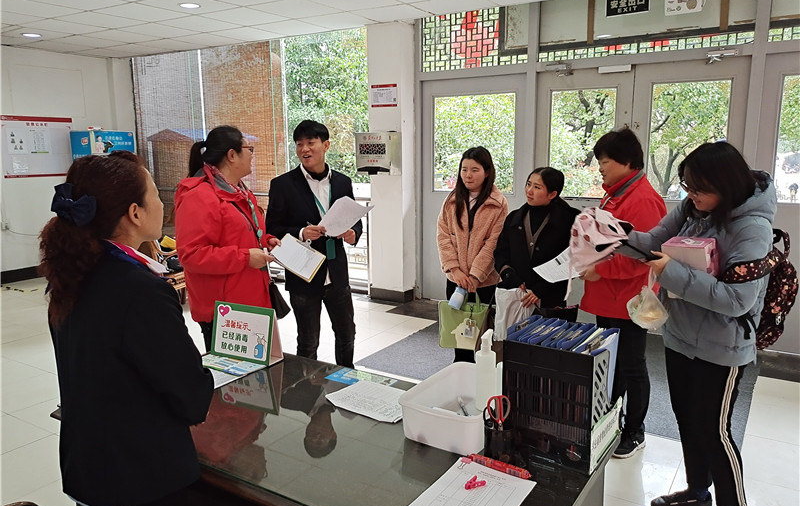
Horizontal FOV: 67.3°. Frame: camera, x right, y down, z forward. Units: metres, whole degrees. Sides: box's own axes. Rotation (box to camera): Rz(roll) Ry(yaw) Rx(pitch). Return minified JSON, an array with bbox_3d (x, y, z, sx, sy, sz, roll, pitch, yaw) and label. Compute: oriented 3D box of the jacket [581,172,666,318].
[{"bbox_3d":[1.110,-0.035,2.980,0.360,0.740,0.450,-5,11,-23],"label":"jacket"}]

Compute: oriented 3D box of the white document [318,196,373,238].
[{"bbox_3d":[-0.242,-0.165,2.720,0.210,0.040,0.290,8,-36,-44],"label":"white document"}]

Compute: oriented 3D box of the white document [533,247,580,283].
[{"bbox_3d":[0.816,0.037,2.850,0.280,0.030,0.210,-31,31,-15],"label":"white document"}]

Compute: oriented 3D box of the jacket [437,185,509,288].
[{"bbox_3d":[0.410,-0.093,3.400,0.430,0.580,0.310,3,10,18],"label":"jacket"}]

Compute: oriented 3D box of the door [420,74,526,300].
[{"bbox_3d":[0.676,-0.560,5.808,1.080,2.200,0.060,6,12,33],"label":"door"}]

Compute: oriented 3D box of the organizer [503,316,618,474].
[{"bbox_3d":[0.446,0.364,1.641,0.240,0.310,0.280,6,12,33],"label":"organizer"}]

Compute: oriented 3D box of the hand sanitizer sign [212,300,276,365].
[{"bbox_3d":[-0.598,0.304,2.328,0.292,0.207,0.090,5,11,26],"label":"hand sanitizer sign"}]

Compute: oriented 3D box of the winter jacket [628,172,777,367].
[{"bbox_3d":[1.150,0.060,2.330,0.500,0.740,0.450,-1,10,-3],"label":"winter jacket"}]

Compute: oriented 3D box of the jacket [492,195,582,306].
[{"bbox_3d":[0.740,0.010,3.230,0.460,0.600,0.330,5,11,29],"label":"jacket"}]

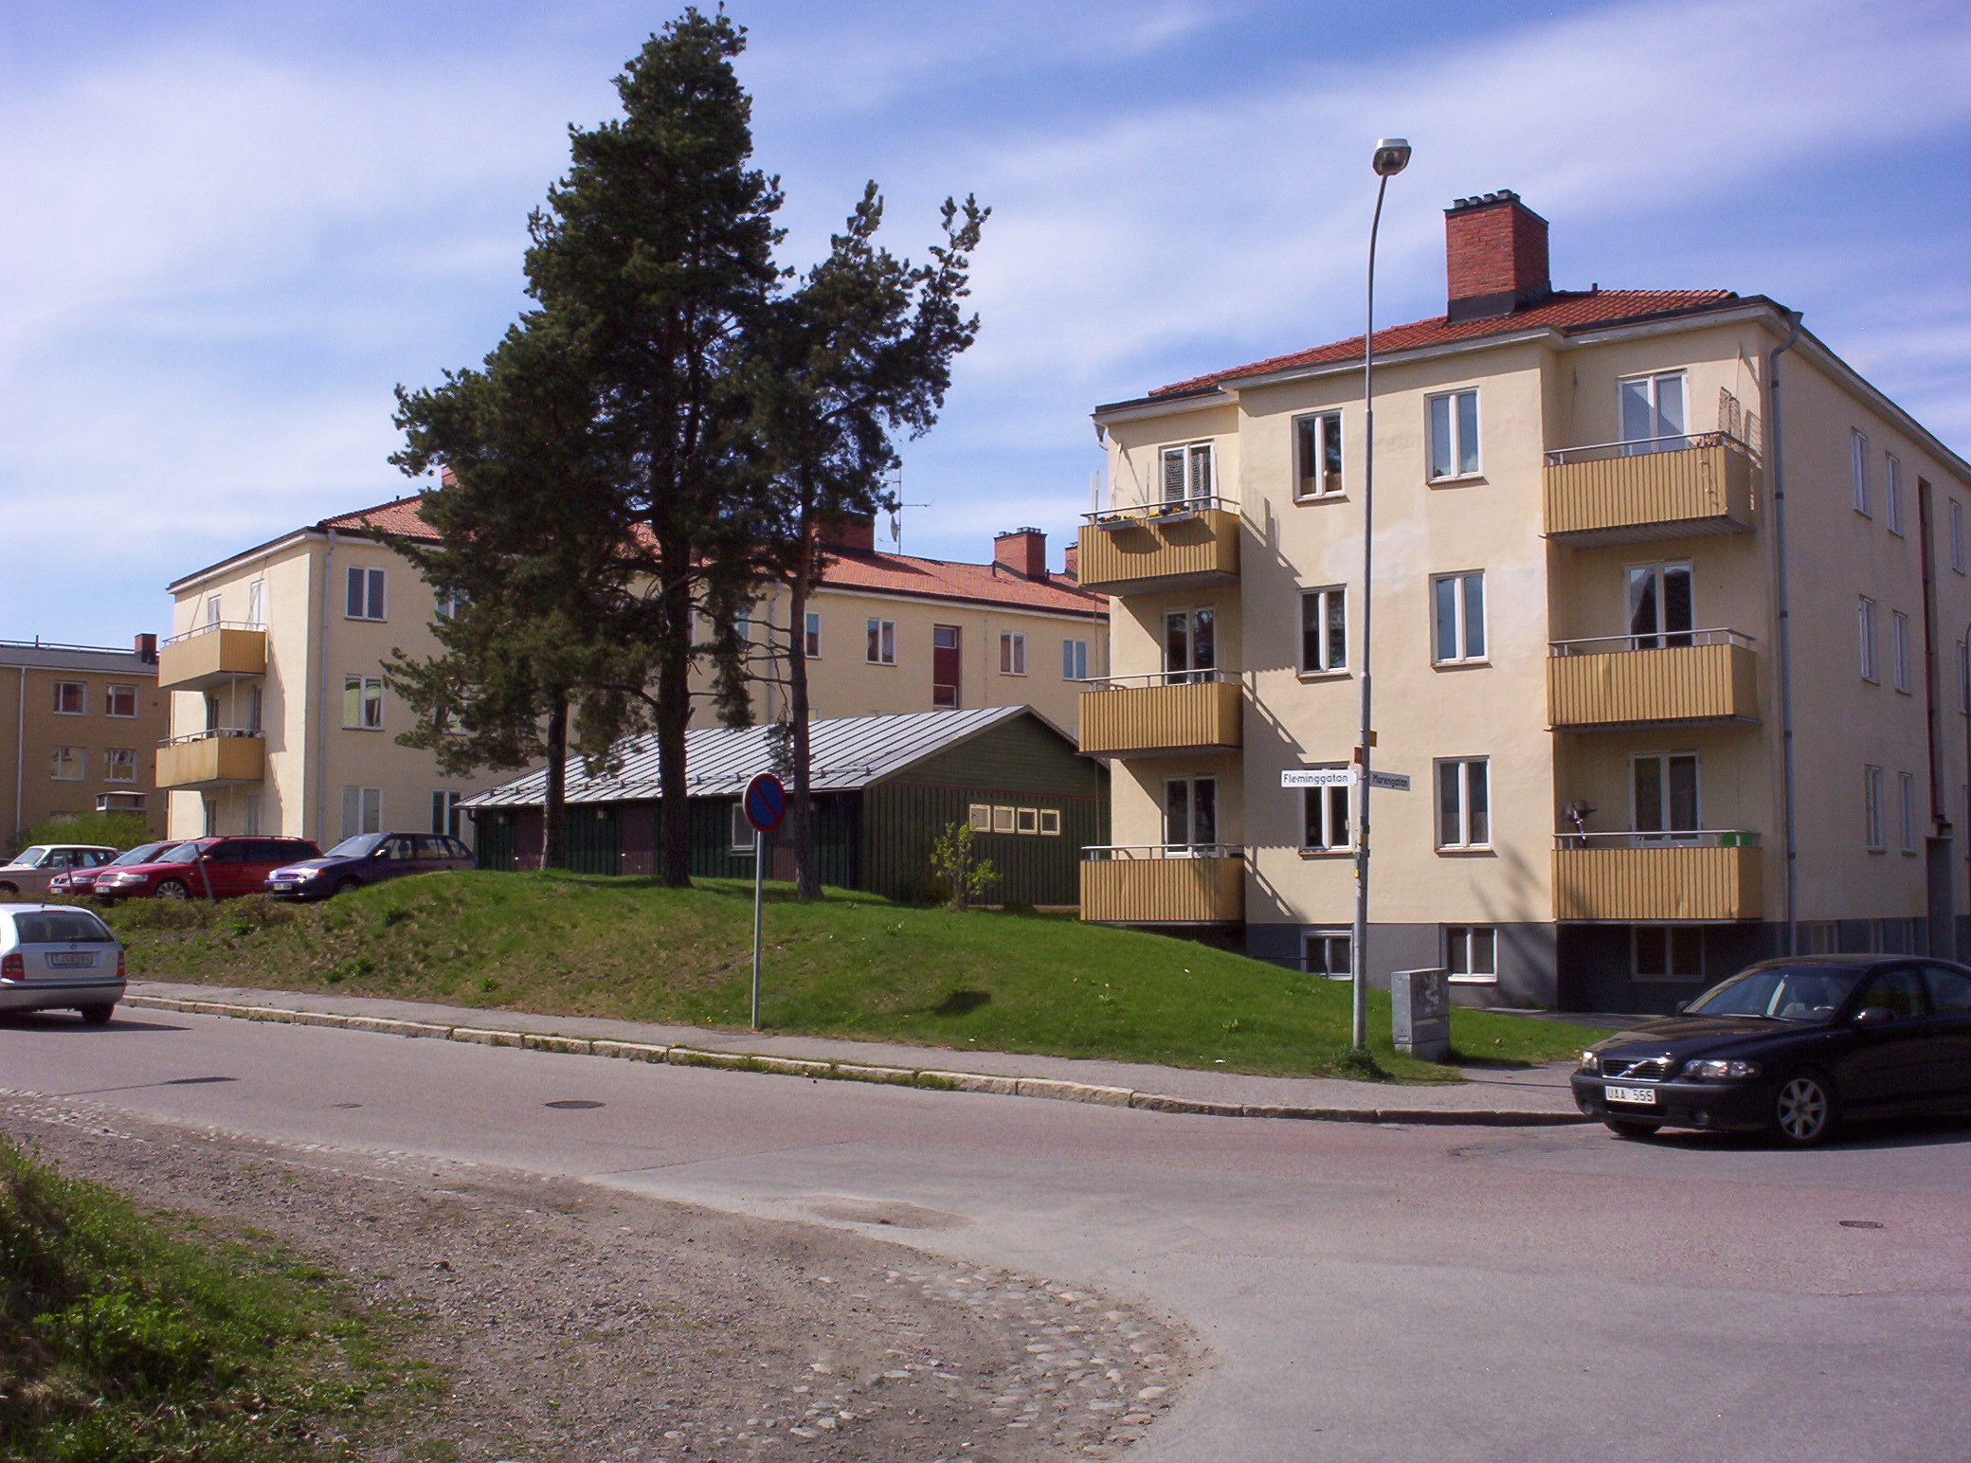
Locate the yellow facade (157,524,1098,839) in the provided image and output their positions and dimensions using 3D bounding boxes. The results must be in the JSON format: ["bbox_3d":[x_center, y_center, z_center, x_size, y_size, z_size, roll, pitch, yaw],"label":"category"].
[{"bbox_3d":[-9.126,0.615,62.763,27.000,9.500,11.000,4,-6,-37],"label":"yellow facade"}]

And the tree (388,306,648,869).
[{"bbox_3d":[-7.289,-2.246,31.800,4.052,8.955,3.900,0,-5,0],"label":"tree"}]

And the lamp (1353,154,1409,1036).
[{"bbox_3d":[3.903,-1.363,20.126,0.330,9.124,0.800,3,-6,-30],"label":"lamp"}]

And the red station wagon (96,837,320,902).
[{"bbox_3d":[-15.983,3.016,42.697,1.770,1.450,4.600,-3,-6,34],"label":"red station wagon"}]

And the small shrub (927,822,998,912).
[{"bbox_3d":[-0.412,2.416,36.426,1.291,1.562,1.250,0,-5,0],"label":"small shrub"}]

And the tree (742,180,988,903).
[{"bbox_3d":[-1.684,-2.751,28.632,3.432,10.111,3.400,0,-5,0],"label":"tree"}]

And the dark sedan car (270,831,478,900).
[{"bbox_3d":[-12.617,2.806,42.113,1.690,1.470,4.350,-3,-6,30],"label":"dark sedan car"}]

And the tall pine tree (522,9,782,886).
[{"bbox_3d":[-4.840,-4.243,29.660,3.756,12.945,3.700,0,-5,0],"label":"tall pine tree"}]

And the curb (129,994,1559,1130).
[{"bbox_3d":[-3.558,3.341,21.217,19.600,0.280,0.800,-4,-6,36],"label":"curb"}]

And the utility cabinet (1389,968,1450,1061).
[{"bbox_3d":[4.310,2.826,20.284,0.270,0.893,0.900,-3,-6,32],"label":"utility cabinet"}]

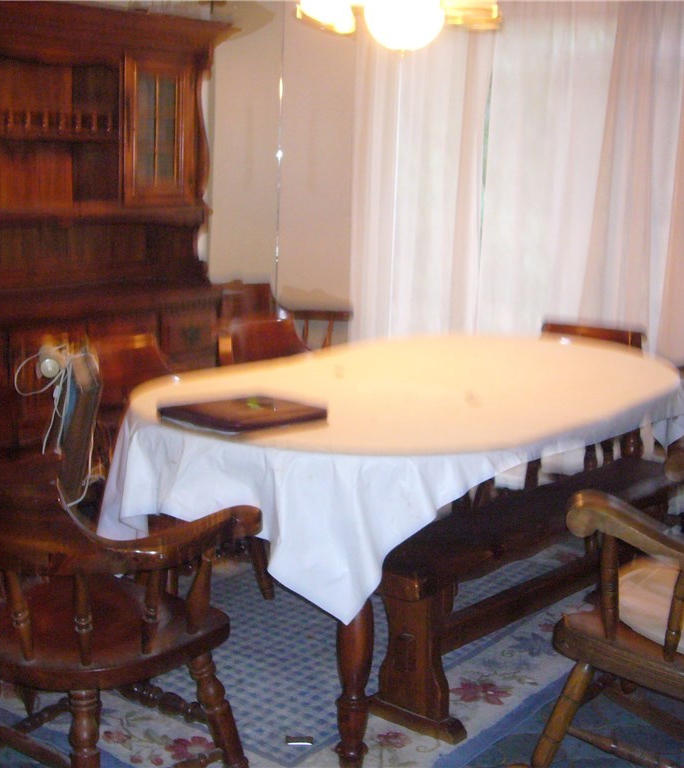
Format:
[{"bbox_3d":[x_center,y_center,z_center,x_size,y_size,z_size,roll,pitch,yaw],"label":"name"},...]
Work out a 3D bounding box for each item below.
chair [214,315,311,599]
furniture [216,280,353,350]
[{"bbox_3d":[-0.184,0.216,4.214,0.559,0.791,0.655,10,14,39],"label":"chair"},{"bbox_3d":[-0.299,-0.009,5.412,0.559,0.791,0.655,10,14,39],"label":"furniture"}]

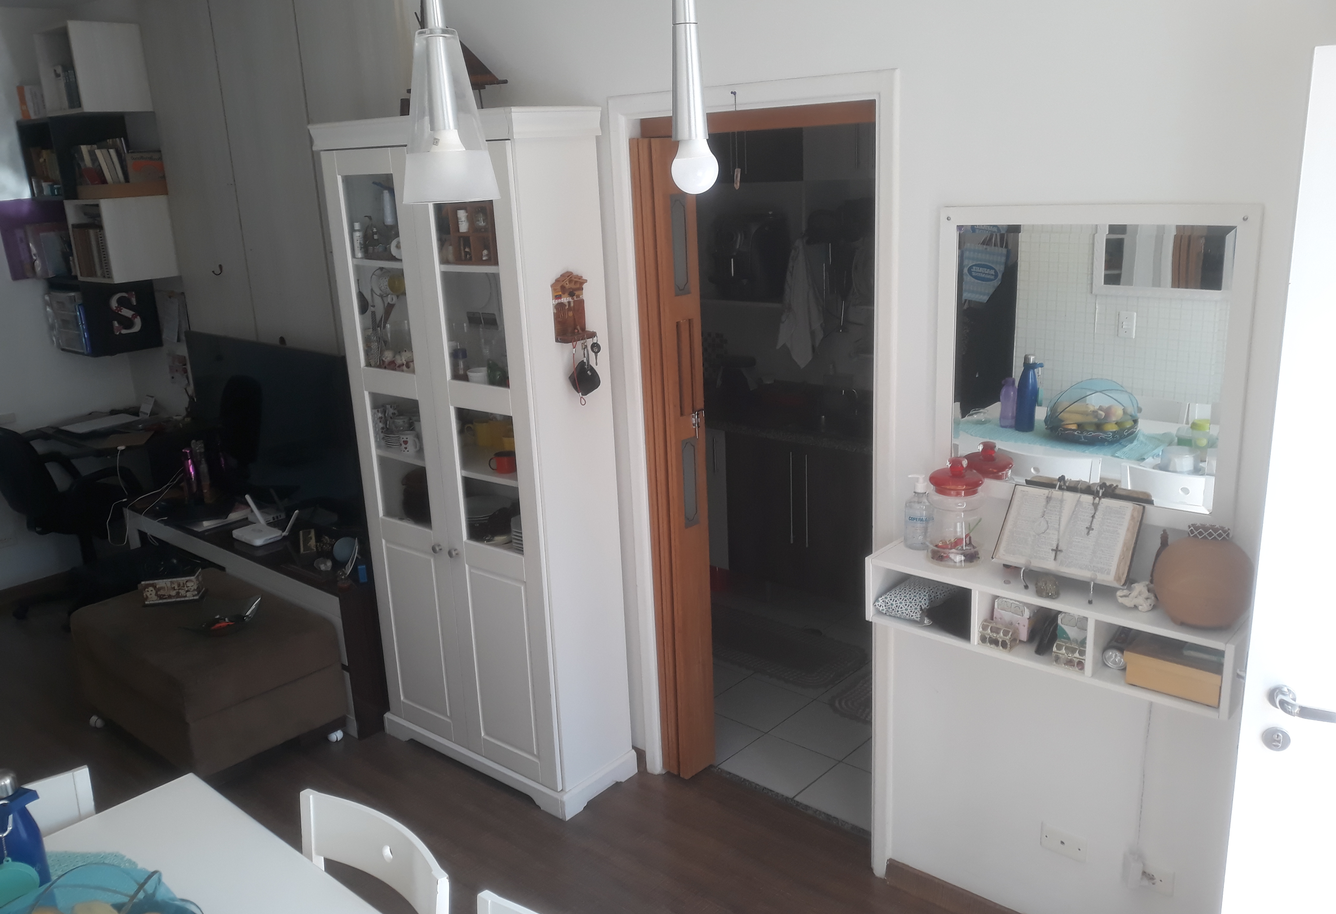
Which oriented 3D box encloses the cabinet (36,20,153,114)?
[{"bbox_3d":[-2.636,-1.766,4.780,0.410,0.373,0.304,11,20,40],"label":"cabinet"}]

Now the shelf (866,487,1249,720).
[{"bbox_3d":[0.860,0.359,2.366,0.810,0.160,0.210,10,20,39],"label":"shelf"}]

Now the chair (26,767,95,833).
[{"bbox_3d":[-1.188,1.111,1.980,0.480,0.850,0.440,10,20,39],"label":"chair"}]

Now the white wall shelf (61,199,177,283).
[{"bbox_3d":[-2.608,-1.045,4.983,0.410,0.375,0.304,11,20,40],"label":"white wall shelf"}]

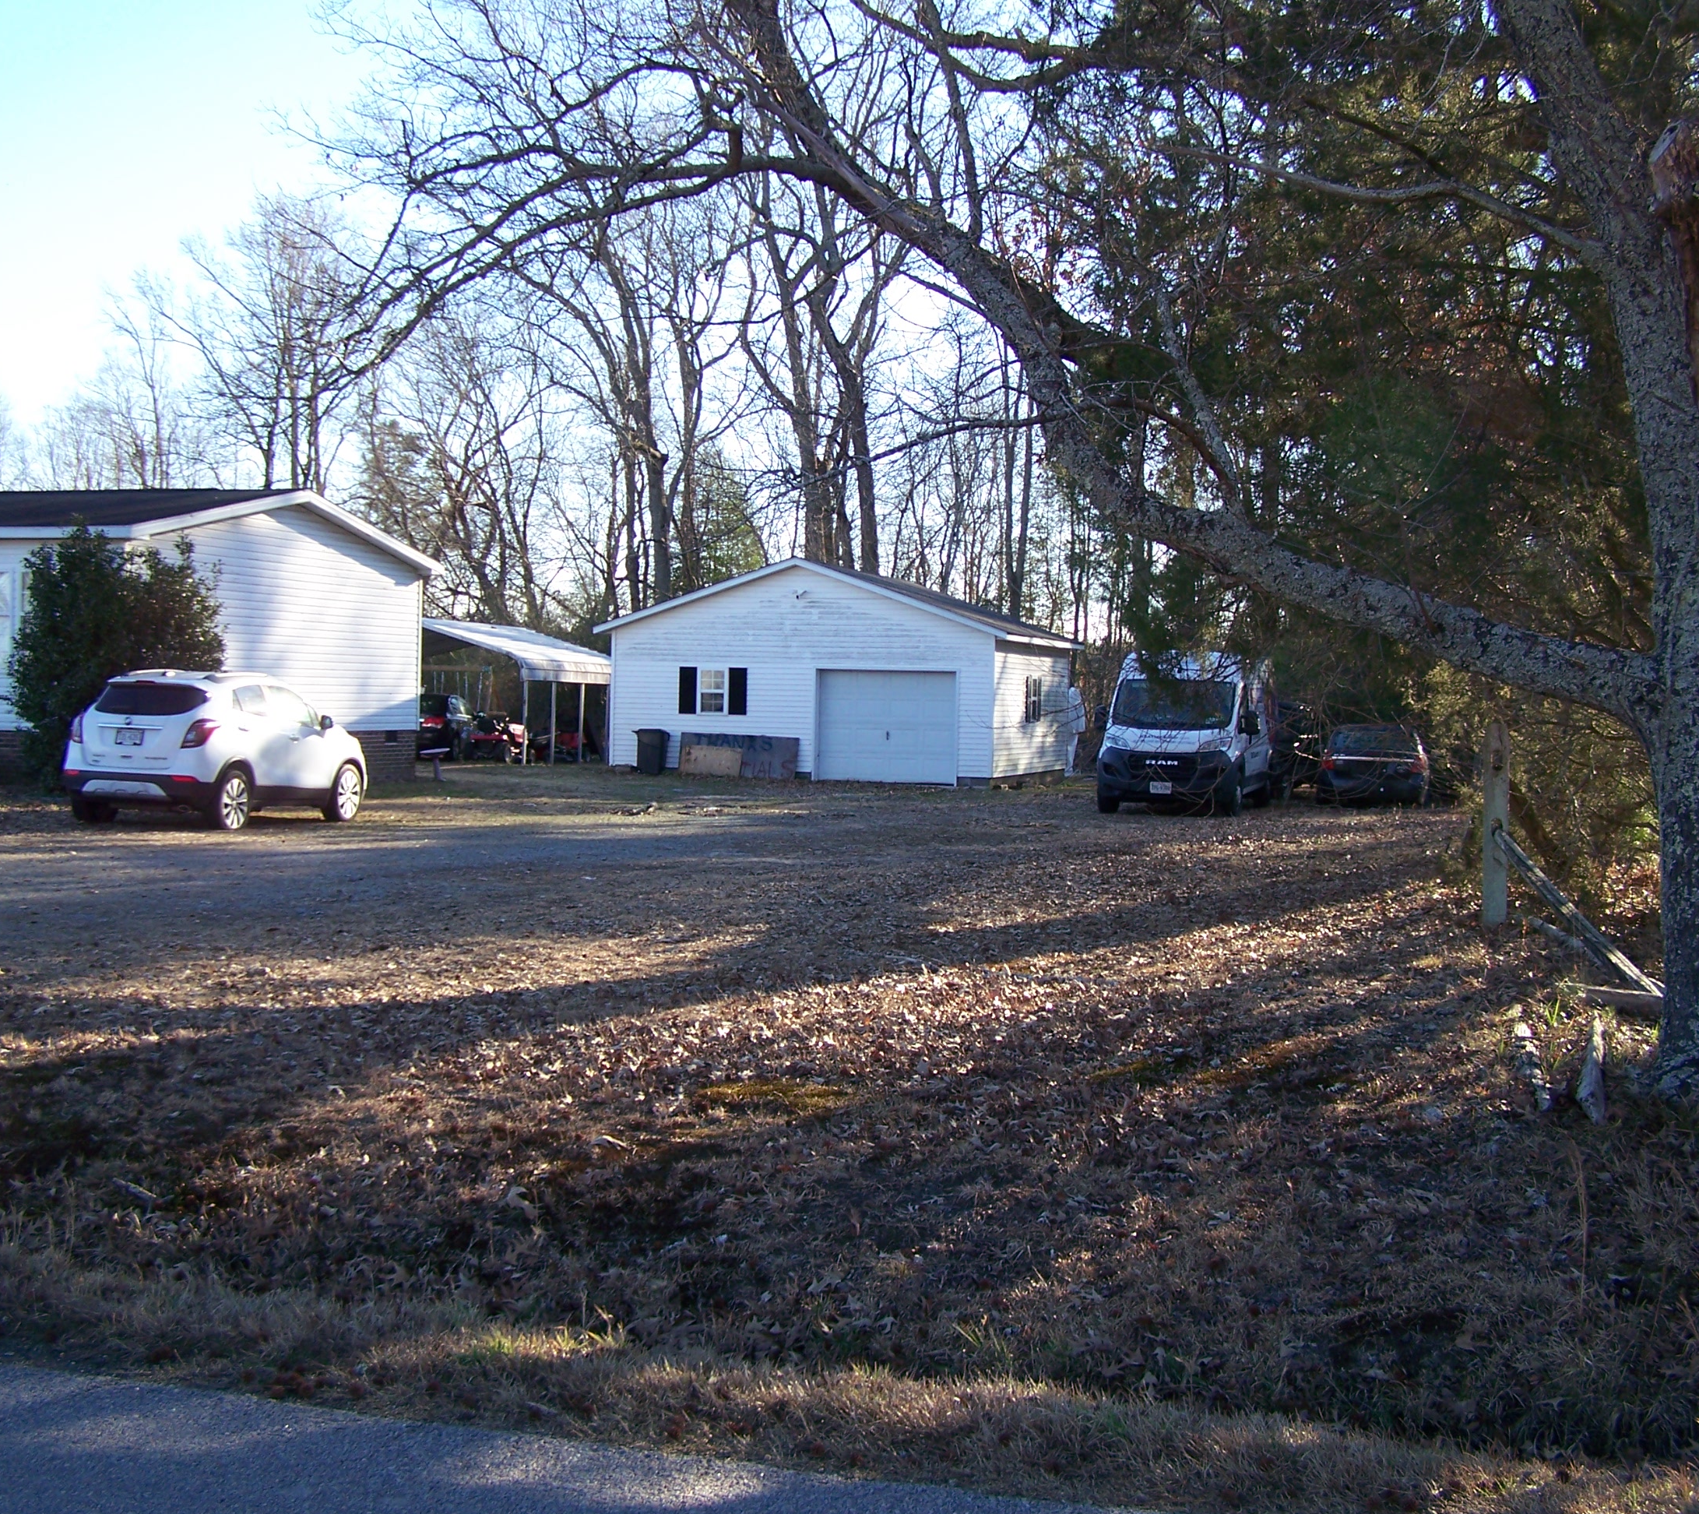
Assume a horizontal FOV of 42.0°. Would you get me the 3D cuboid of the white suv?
[{"bbox_3d":[-6.995,-0.082,24.911,1.800,1.660,4.280,2,2,14],"label":"white suv"}]

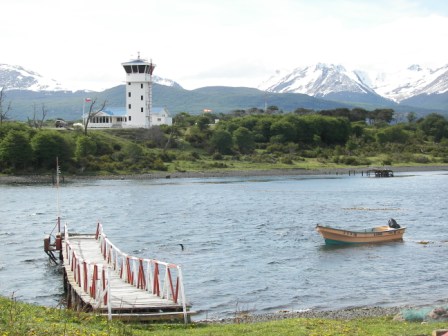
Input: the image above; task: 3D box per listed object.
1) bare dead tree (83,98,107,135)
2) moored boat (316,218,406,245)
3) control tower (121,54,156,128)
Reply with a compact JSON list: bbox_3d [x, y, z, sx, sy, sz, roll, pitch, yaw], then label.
[{"bbox_3d":[-28.067,-11.140,212.000,5.000,8.000,4.200,0,2,0],"label":"bare dead tree"},{"bbox_3d":[9.316,4.406,66.000,6.700,1.600,1.750,-1,2,-32],"label":"moored boat"},{"bbox_3d":[-20.365,-18.286,232.000,7.000,17.800,7.000,0,2,12],"label":"control tower"}]

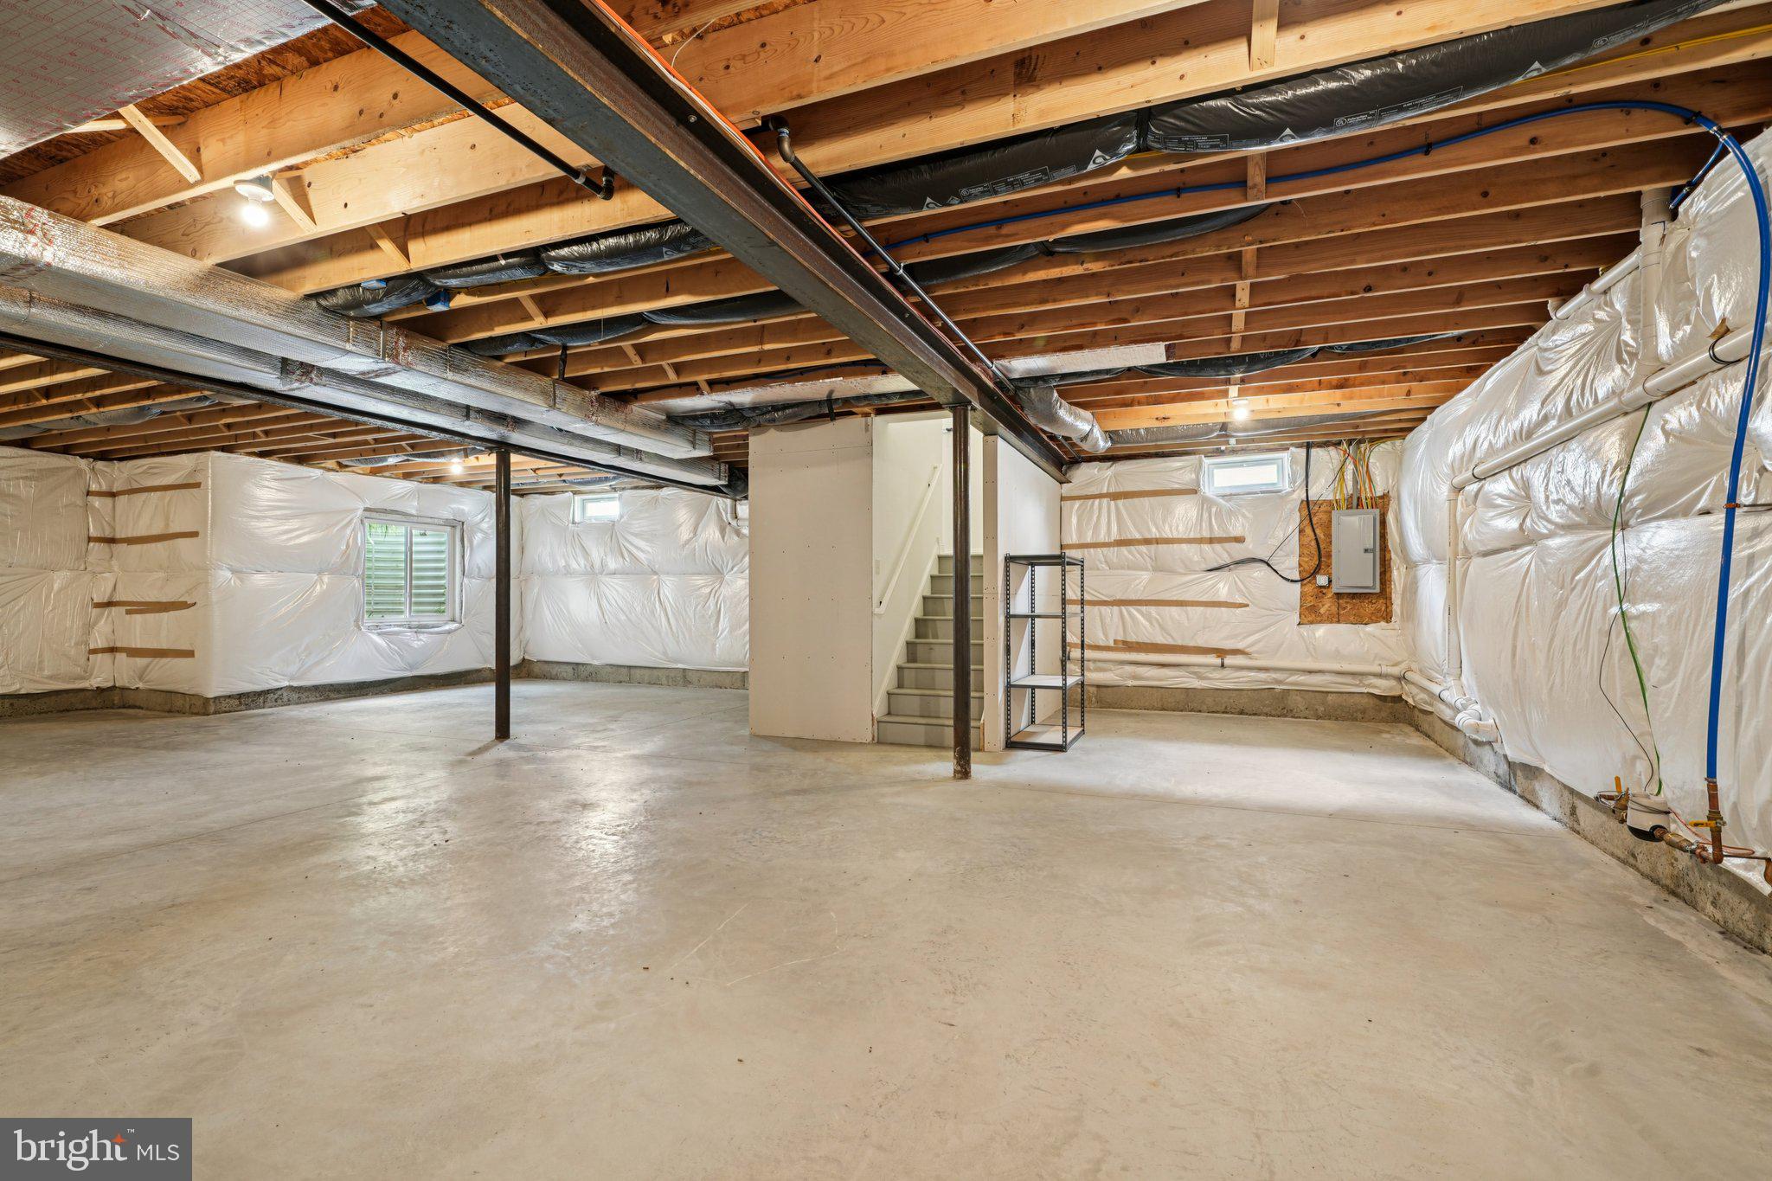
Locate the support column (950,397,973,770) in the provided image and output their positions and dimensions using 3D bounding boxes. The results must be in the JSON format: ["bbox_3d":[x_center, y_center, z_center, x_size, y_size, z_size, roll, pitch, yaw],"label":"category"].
[{"bbox_3d":[0.528,0.015,5.130,0.115,2.570,0.115,0,0,22],"label":"support column"}]

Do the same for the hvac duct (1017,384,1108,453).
[{"bbox_3d":[1.529,-1.393,6.071,0.320,0.280,1.750,0,0,29],"label":"hvac duct"}]

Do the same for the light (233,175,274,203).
[{"bbox_3d":[-2.371,-1.520,2.776,0.118,0.068,0.118,0,0,22],"label":"light"}]

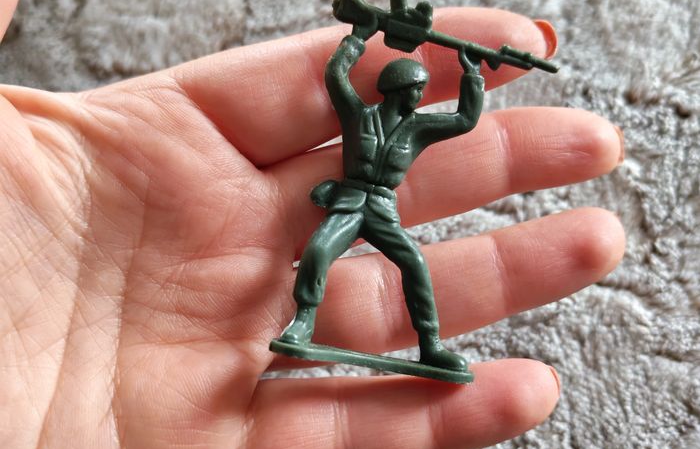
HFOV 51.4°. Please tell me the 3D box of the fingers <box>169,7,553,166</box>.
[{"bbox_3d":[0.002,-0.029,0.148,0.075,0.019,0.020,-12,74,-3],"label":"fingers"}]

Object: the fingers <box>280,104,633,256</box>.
[{"bbox_3d":[0.019,-0.009,0.147,0.070,0.018,0.018,-13,74,-4],"label":"fingers"}]

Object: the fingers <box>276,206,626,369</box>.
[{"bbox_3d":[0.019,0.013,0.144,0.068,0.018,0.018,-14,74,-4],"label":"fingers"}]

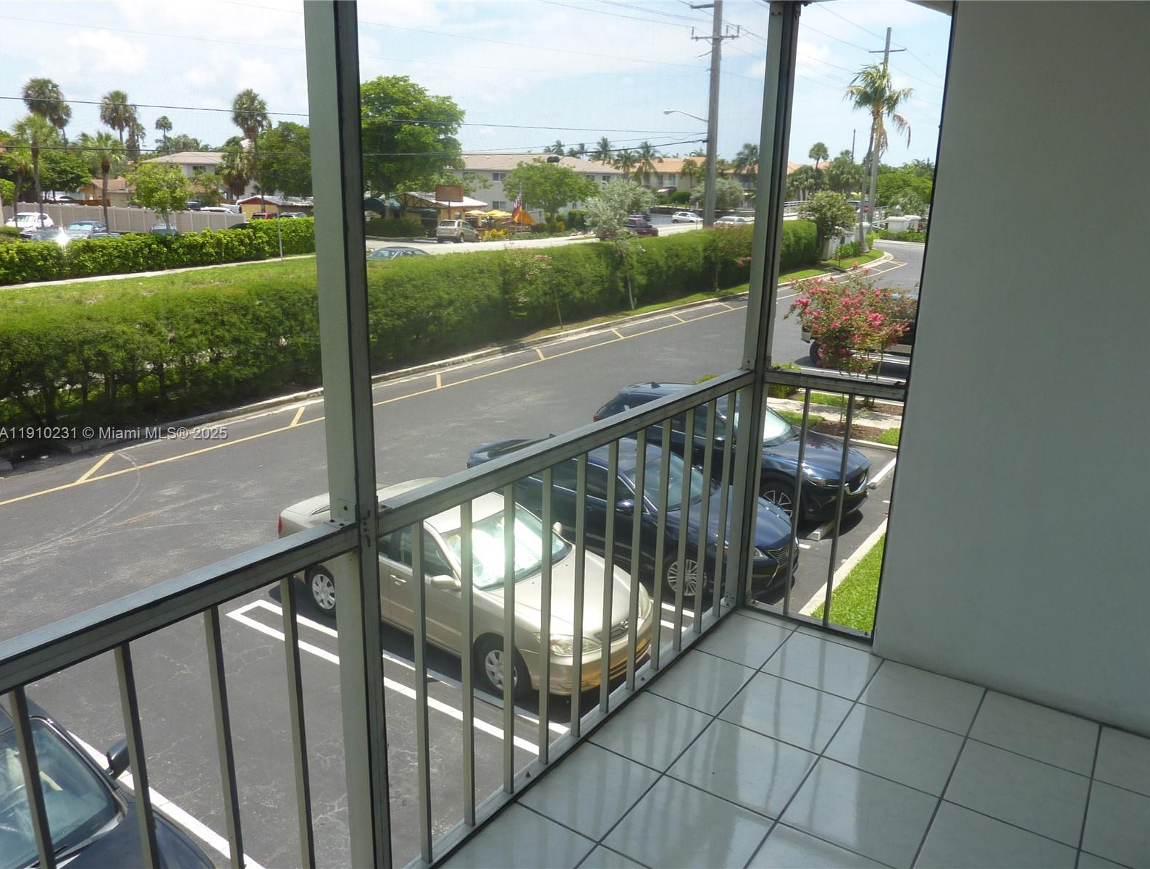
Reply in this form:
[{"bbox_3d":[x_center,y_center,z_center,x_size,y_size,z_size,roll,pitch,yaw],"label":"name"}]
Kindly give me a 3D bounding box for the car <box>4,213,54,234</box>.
[{"bbox_3d":[-43.017,-16.493,66.000,1.830,1.630,4.450,-1,16,-7],"label":"car"}]

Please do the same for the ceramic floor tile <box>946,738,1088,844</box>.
[{"bbox_3d":[1.145,0.920,2.164,0.307,0.010,0.310,10,18,34],"label":"ceramic floor tile"}]

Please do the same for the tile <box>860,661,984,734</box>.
[{"bbox_3d":[1.103,0.835,2.662,0.317,0.010,0.317,11,19,34],"label":"tile"}]

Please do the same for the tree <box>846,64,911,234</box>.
[{"bbox_3d":[22.438,-20.414,62.195,4.900,13.430,4.900,6,16,18],"label":"tree"}]

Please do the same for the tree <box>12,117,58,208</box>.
[{"bbox_3d":[-36.614,-17.114,56.896,3.300,8.000,3.300,-9,19,-30],"label":"tree"}]

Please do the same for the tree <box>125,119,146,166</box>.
[{"bbox_3d":[-59.507,-35.856,113.302,2.800,12.630,2.800,-6,17,-26],"label":"tree"}]

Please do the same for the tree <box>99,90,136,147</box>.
[{"bbox_3d":[-46.916,-29.176,87.000,3.200,12.400,3.200,-5,17,-22],"label":"tree"}]

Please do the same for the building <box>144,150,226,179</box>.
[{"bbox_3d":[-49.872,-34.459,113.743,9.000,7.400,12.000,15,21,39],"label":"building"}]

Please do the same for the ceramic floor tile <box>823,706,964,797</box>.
[{"bbox_3d":[0.932,0.913,2.440,0.319,0.010,0.319,12,18,33],"label":"ceramic floor tile"}]

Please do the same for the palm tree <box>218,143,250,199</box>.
[{"bbox_3d":[-35.399,-25.788,86.868,3.500,8.200,3.500,-5,17,-20],"label":"palm tree"}]

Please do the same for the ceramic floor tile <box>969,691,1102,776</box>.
[{"bbox_3d":[1.323,0.855,2.408,0.307,0.010,0.301,10,18,34],"label":"ceramic floor tile"}]

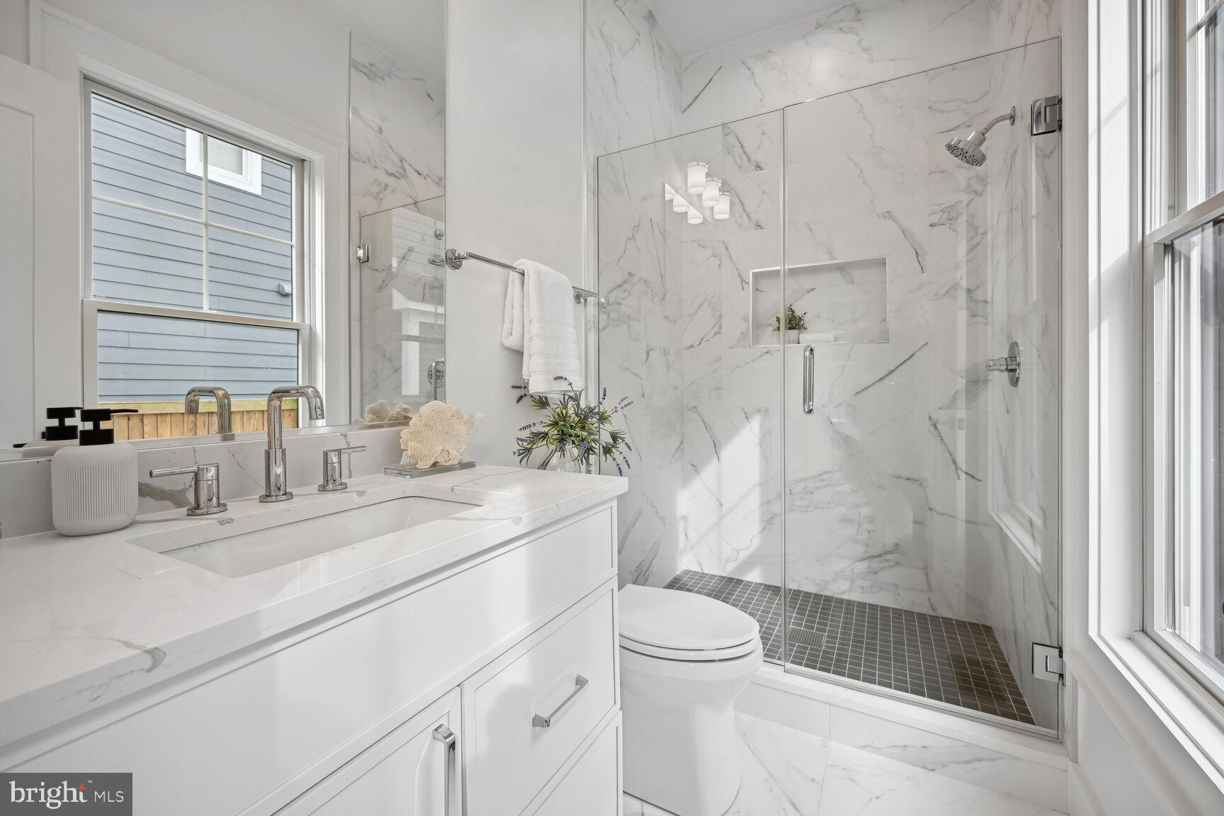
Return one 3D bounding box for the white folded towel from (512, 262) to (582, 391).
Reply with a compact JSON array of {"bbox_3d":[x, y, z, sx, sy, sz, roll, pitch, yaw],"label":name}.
[{"bbox_3d":[-0.213,-0.249,1.568,0.098,0.400,0.300,1,2,29],"label":"white folded towel"}]

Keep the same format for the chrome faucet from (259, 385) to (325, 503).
[{"bbox_3d":[-0.538,0.064,0.806,0.175,0.202,0.050,1,2,29],"label":"chrome faucet"}]

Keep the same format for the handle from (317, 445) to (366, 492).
[{"bbox_3d":[-0.539,0.119,0.958,0.049,0.081,0.093,1,2,29],"label":"handle"}]

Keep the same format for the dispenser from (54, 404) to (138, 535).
[{"bbox_3d":[-0.698,0.086,0.654,0.090,0.168,0.081,-1,2,-15],"label":"dispenser"}]

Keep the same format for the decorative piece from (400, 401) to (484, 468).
[{"bbox_3d":[-0.413,0.061,1.161,0.105,0.152,0.185,1,2,29],"label":"decorative piece"}]

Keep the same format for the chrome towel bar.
[{"bbox_3d":[-0.243,-0.410,1.536,0.078,0.057,0.665,1,2,29],"label":"chrome towel bar"}]

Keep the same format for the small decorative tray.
[{"bbox_3d":[-0.438,0.146,1.157,0.106,0.013,0.182,1,2,29],"label":"small decorative tray"}]

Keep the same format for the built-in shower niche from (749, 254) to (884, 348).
[{"bbox_3d":[1.078,-0.535,2.513,0.645,0.415,0.100,1,2,29],"label":"built-in shower niche"}]

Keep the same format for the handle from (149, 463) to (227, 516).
[{"bbox_3d":[-0.650,0.127,0.733,0.049,0.081,0.093,1,2,29],"label":"handle"}]

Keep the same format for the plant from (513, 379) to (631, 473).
[{"bbox_3d":[-0.138,0.065,1.525,0.310,0.340,0.340,1,2,29],"label":"plant"}]

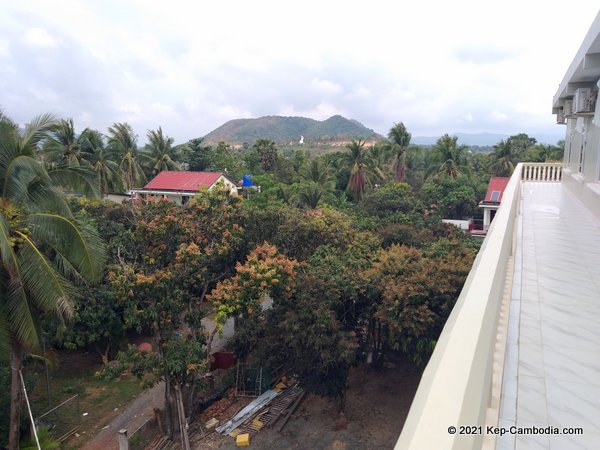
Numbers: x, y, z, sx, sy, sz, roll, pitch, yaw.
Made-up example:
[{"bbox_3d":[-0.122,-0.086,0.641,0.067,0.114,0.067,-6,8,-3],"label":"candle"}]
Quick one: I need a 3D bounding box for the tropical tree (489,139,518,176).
[{"bbox_3d":[33.794,-9.185,75.553,5.400,10.442,5.400,0,10,0],"label":"tropical tree"}]

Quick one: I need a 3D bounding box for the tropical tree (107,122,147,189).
[{"bbox_3d":[-25.021,-8.480,65.523,5.900,12.538,5.900,0,10,0],"label":"tropical tree"}]

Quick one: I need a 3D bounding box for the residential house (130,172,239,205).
[{"bbox_3d":[-16.208,-4.886,65.409,12.000,5.500,8.600,4,11,23],"label":"residential house"}]

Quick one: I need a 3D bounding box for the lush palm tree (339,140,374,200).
[{"bbox_3d":[7.654,-6.649,61.784,5.200,10.231,5.200,0,10,0],"label":"lush palm tree"}]

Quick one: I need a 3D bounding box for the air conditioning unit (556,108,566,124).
[{"bbox_3d":[10.656,-4.442,18.334,0.300,0.560,0.800,5,11,26],"label":"air conditioning unit"}]

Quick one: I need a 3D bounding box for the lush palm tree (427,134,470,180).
[{"bbox_3d":[20.767,-7.281,63.704,6.100,10.809,6.100,0,10,0],"label":"lush palm tree"}]

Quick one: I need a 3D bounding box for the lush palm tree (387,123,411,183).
[{"bbox_3d":[14.784,-8.876,67.484,4.000,12.636,4.000,0,10,0],"label":"lush palm tree"}]

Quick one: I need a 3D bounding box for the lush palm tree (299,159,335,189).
[{"bbox_3d":[2.235,-5.333,62.017,5.100,7.557,5.100,0,10,0],"label":"lush palm tree"}]

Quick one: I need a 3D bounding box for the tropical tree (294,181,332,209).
[{"bbox_3d":[1.534,-2.499,52.362,4.600,5.331,4.600,0,10,0],"label":"tropical tree"}]

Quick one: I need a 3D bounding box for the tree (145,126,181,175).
[{"bbox_3d":[-21.932,-9.561,72.441,5.800,12.263,5.800,0,10,0],"label":"tree"}]

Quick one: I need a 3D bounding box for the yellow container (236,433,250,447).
[{"bbox_3d":[-1.790,6.787,14.281,0.410,0.270,0.330,2,10,10],"label":"yellow container"}]

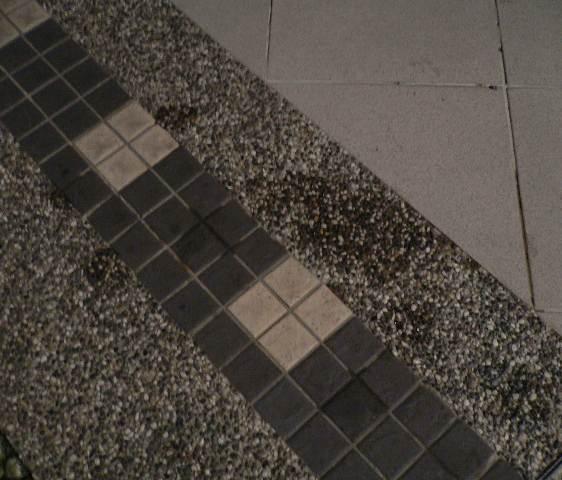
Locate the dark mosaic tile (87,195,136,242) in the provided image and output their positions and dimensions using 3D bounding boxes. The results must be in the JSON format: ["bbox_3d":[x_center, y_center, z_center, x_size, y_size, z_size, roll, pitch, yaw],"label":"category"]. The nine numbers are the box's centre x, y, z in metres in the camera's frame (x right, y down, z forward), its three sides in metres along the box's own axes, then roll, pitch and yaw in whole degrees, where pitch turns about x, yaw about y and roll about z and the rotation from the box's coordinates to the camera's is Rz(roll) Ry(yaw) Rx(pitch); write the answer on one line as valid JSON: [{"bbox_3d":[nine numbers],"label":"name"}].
[{"bbox_3d":[-0.374,-0.047,1.454,0.088,0.010,0.088,-39,69,-16],"label":"dark mosaic tile"}]

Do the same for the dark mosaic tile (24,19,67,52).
[{"bbox_3d":[-0.626,-0.542,1.723,0.088,0.010,0.088,-40,69,-16],"label":"dark mosaic tile"}]

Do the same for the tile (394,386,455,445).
[{"bbox_3d":[0.282,0.342,1.266,0.089,0.010,0.089,-39,69,-17],"label":"tile"}]

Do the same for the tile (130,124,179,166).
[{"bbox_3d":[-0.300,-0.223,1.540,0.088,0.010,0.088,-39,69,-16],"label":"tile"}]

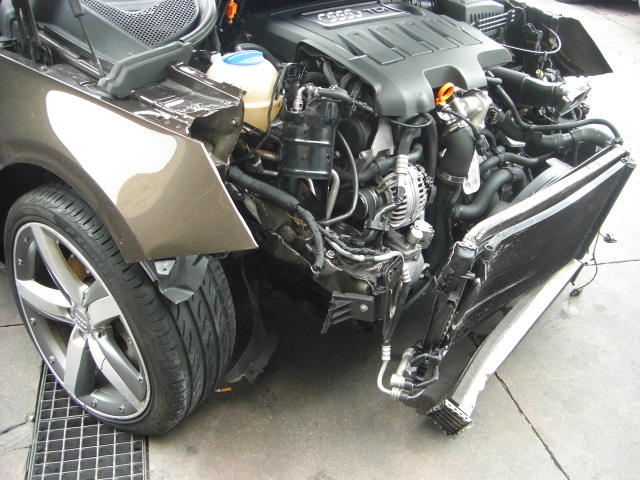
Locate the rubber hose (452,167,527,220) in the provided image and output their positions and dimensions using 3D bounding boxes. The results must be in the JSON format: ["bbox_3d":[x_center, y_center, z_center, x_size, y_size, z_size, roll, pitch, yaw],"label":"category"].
[{"bbox_3d":[0.405,-0.111,1.680,0.235,0.100,0.065,-17,36,-32],"label":"rubber hose"}]

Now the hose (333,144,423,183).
[{"bbox_3d":[0.137,-0.173,1.650,0.270,0.070,0.055,-17,36,-32],"label":"hose"}]

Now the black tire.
[{"bbox_3d":[-0.508,0.159,1.738,0.655,0.655,0.245,24,35,30],"label":"black tire"}]

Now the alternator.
[{"bbox_3d":[0.189,-0.095,1.570,0.140,0.140,0.135,-10,33,-23],"label":"alternator"}]

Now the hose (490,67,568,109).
[{"bbox_3d":[0.552,-0.402,1.850,0.080,0.080,0.220,-24,40,-39],"label":"hose"}]

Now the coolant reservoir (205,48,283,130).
[{"bbox_3d":[-0.166,-0.317,1.520,0.150,0.172,0.152,29,38,35],"label":"coolant reservoir"}]

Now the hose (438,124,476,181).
[{"bbox_3d":[0.325,-0.207,1.660,0.090,0.120,0.080,-12,34,-26],"label":"hose"}]

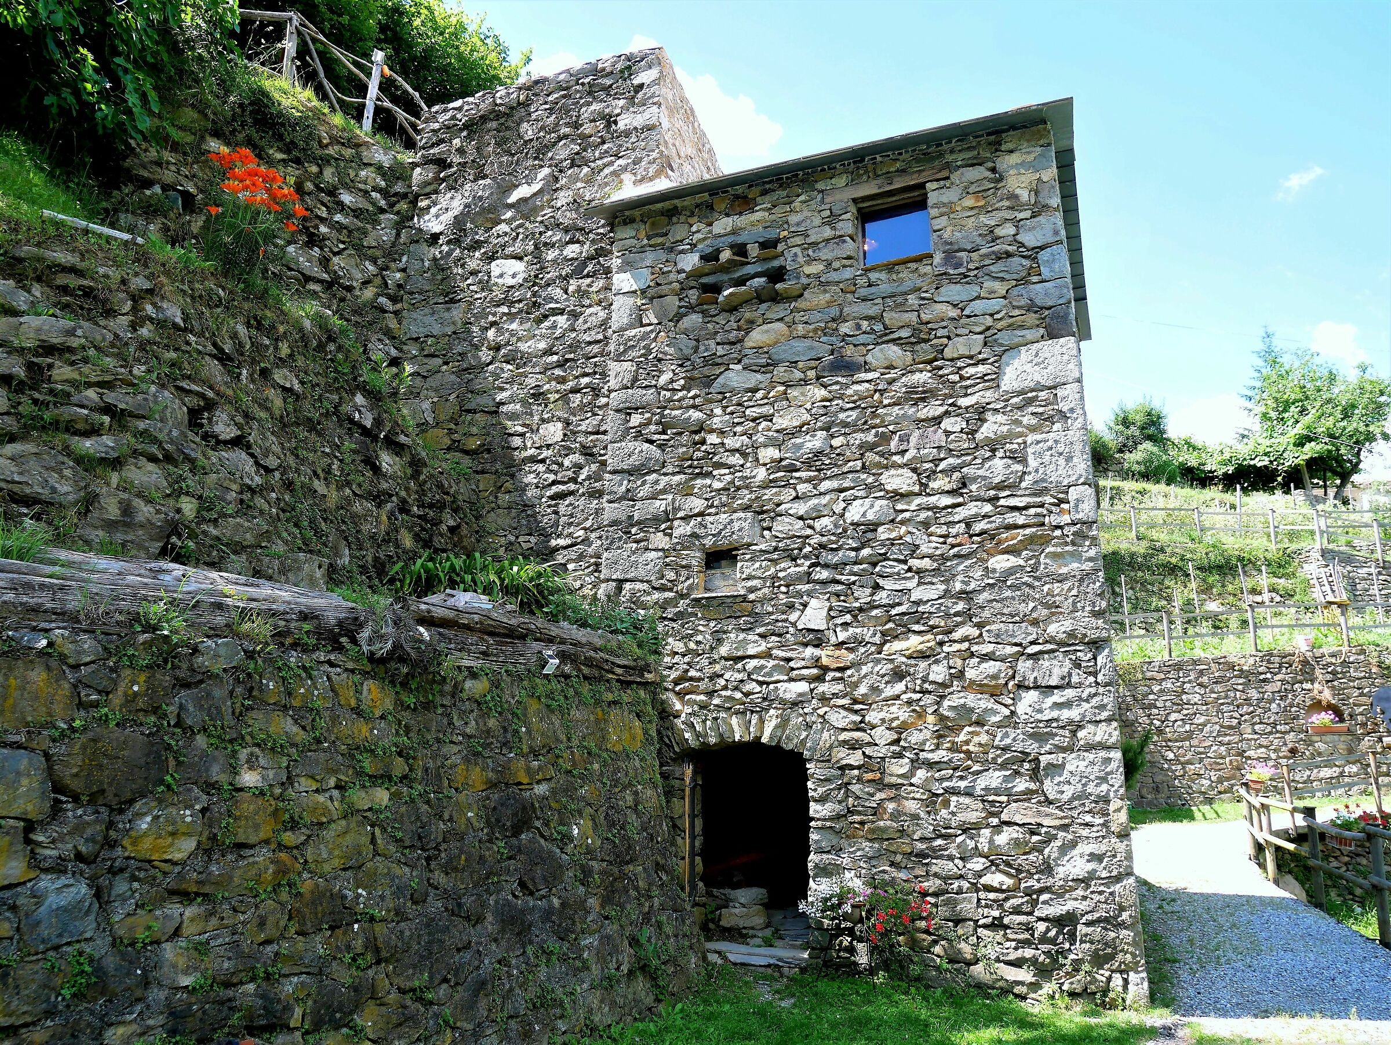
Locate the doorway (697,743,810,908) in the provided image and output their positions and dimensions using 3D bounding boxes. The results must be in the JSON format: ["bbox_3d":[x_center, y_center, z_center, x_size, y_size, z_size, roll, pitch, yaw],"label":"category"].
[{"bbox_3d":[0.577,3.008,9.492,1.251,1.638,0.420,-7,-17,23],"label":"doorway"}]

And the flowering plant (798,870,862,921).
[{"bbox_3d":[1.254,3.284,8.561,0.573,0.407,0.450,-7,-17,23],"label":"flowering plant"}]

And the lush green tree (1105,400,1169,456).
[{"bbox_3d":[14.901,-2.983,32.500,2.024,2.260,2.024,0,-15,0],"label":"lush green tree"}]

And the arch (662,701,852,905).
[{"bbox_3d":[0.650,2.802,9.528,1.948,1.886,0.500,-7,-17,23],"label":"arch"}]

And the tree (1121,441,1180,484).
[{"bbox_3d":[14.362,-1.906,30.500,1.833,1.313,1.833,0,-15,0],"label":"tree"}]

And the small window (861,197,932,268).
[{"bbox_3d":[2.169,-3.053,10.335,0.742,0.760,0.200,-7,-17,23],"label":"small window"}]

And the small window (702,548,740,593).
[{"bbox_3d":[0.309,0.545,10.179,0.428,0.475,0.250,-7,-17,23],"label":"small window"}]

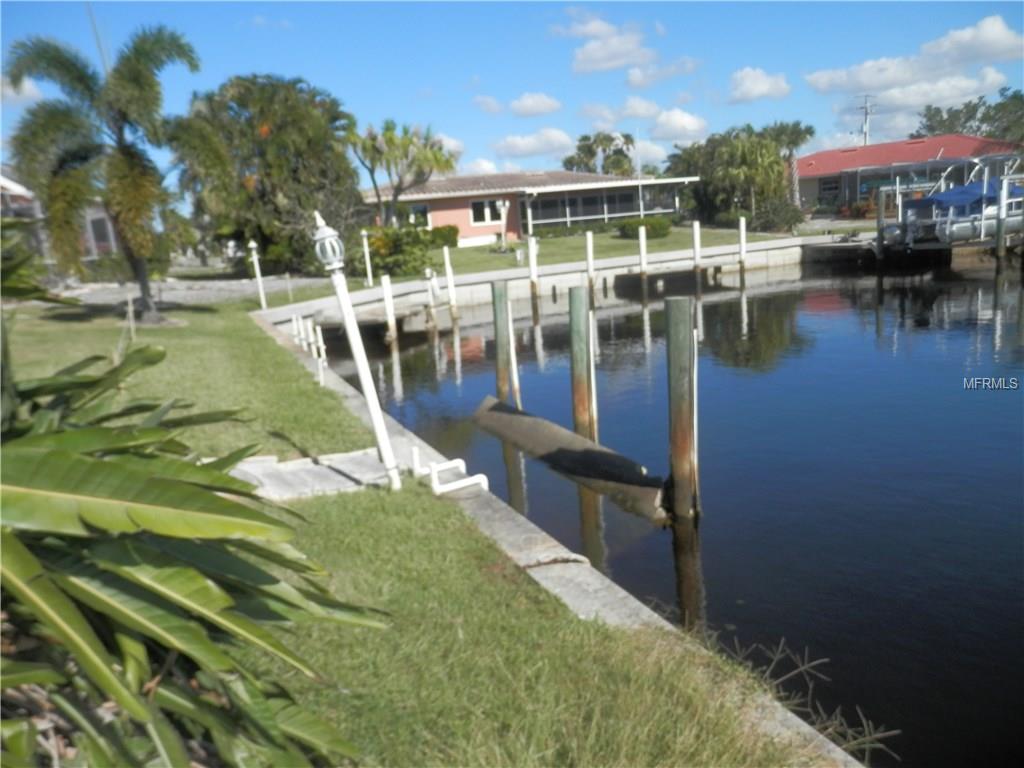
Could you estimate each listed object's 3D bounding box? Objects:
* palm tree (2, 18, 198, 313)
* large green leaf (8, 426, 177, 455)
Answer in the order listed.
[{"bbox_3d":[-9.645,-5.023,18.316,4.700,6.918,4.400,-5,13,0],"label":"palm tree"},{"bbox_3d":[-1.352,0.183,2.400,0.550,0.090,0.200,-5,13,0],"label":"large green leaf"}]

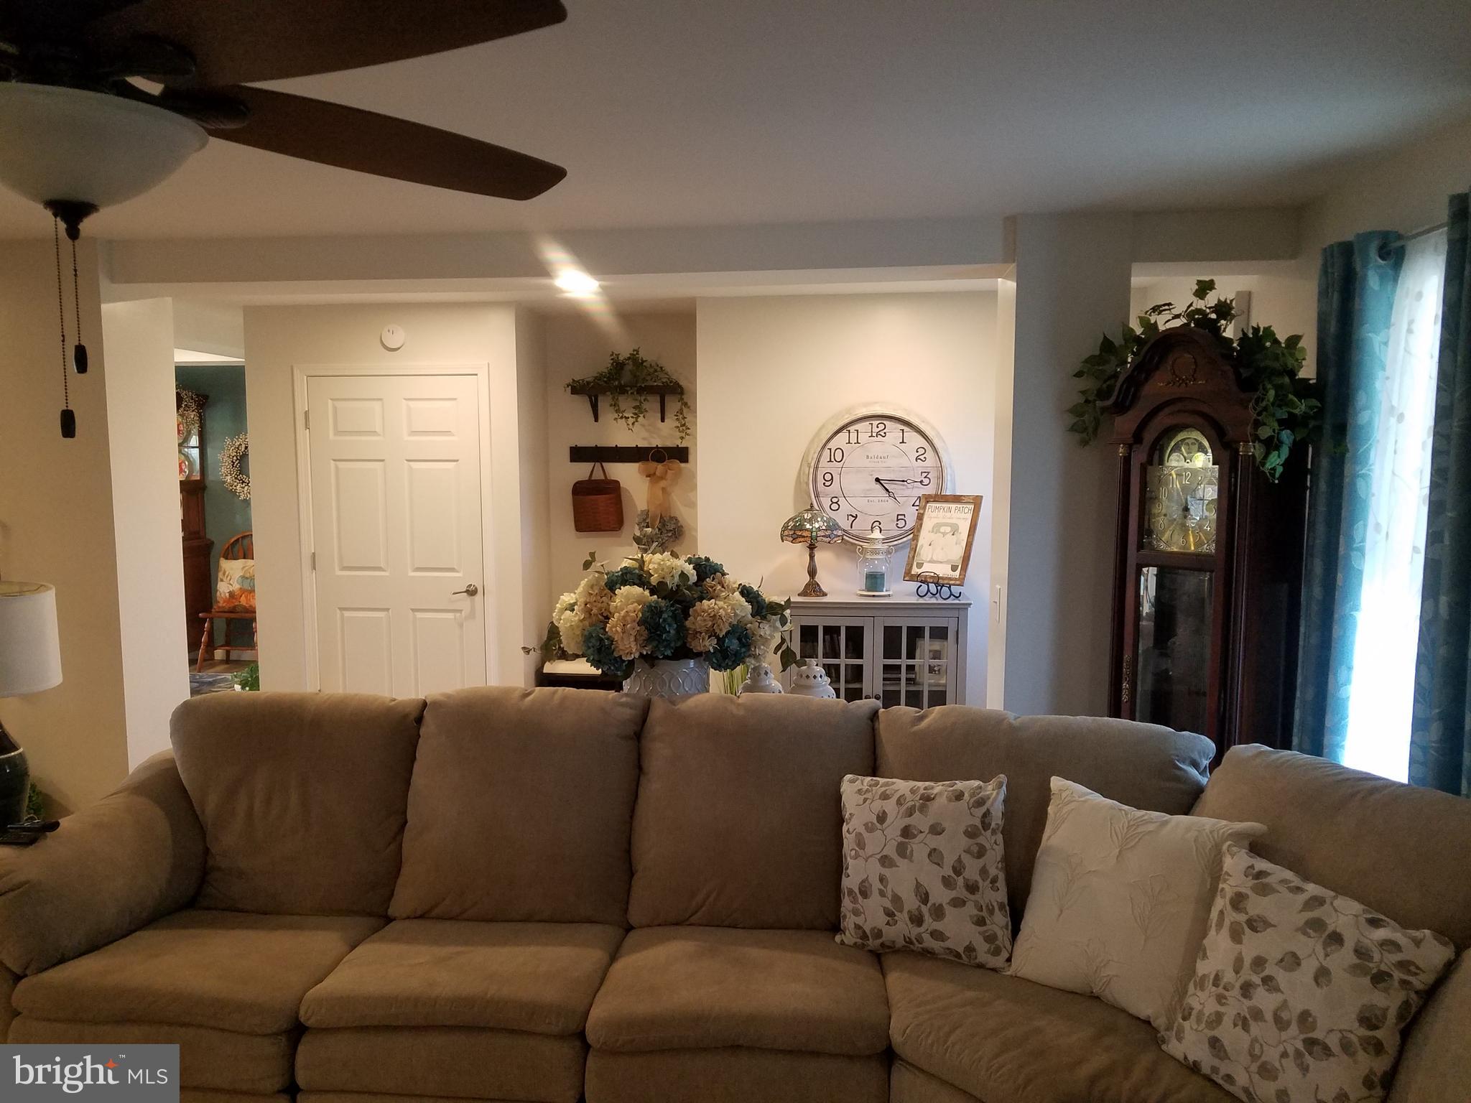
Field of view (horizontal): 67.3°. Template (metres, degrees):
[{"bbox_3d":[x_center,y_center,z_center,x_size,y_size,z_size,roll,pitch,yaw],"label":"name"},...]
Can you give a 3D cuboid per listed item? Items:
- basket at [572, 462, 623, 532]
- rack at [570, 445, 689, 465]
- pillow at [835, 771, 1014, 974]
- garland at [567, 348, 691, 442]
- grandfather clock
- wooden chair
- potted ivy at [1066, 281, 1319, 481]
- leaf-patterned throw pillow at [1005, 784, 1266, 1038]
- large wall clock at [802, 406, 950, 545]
[{"bbox_3d":[-0.739,-0.301,6.019,0.286,0.391,0.130,1,6,7],"label":"basket"},{"bbox_3d":[-0.581,-0.532,6.035,0.665,0.097,0.055,1,6,7],"label":"rack"},{"bbox_3d":[0.466,0.788,2.765,0.430,0.430,0.150,-4,-13,27],"label":"pillow"},{"bbox_3d":[-0.580,-0.833,5.922,0.688,0.512,0.200,1,6,7],"label":"garland"},{"bbox_3d":[1.552,0.303,3.739,0.340,2.071,0.582,-4,7,-33],"label":"grandfather clock"},{"bbox_3d":[-3.733,0.374,8.331,0.490,1.003,0.500,1,6,7],"label":"wooden chair"},{"bbox_3d":[1.526,-0.571,3.687,0.340,0.620,0.790,-4,7,-33],"label":"potted ivy"},{"bbox_3d":[0.885,0.785,2.500,0.460,0.460,0.150,9,-20,44],"label":"leaf-patterned throw pillow"},{"bbox_3d":[0.691,-0.367,5.387,0.725,0.725,0.060,1,6,7],"label":"large wall clock"}]

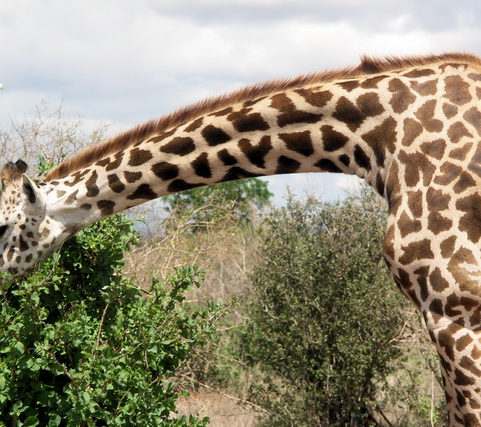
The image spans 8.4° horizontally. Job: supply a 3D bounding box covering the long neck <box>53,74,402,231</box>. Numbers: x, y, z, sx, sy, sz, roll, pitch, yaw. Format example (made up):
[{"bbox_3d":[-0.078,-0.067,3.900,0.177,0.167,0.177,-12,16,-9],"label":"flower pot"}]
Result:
[{"bbox_3d":[-0.066,-0.201,15.300,1.768,0.645,0.400,-12,0,0],"label":"long neck"}]

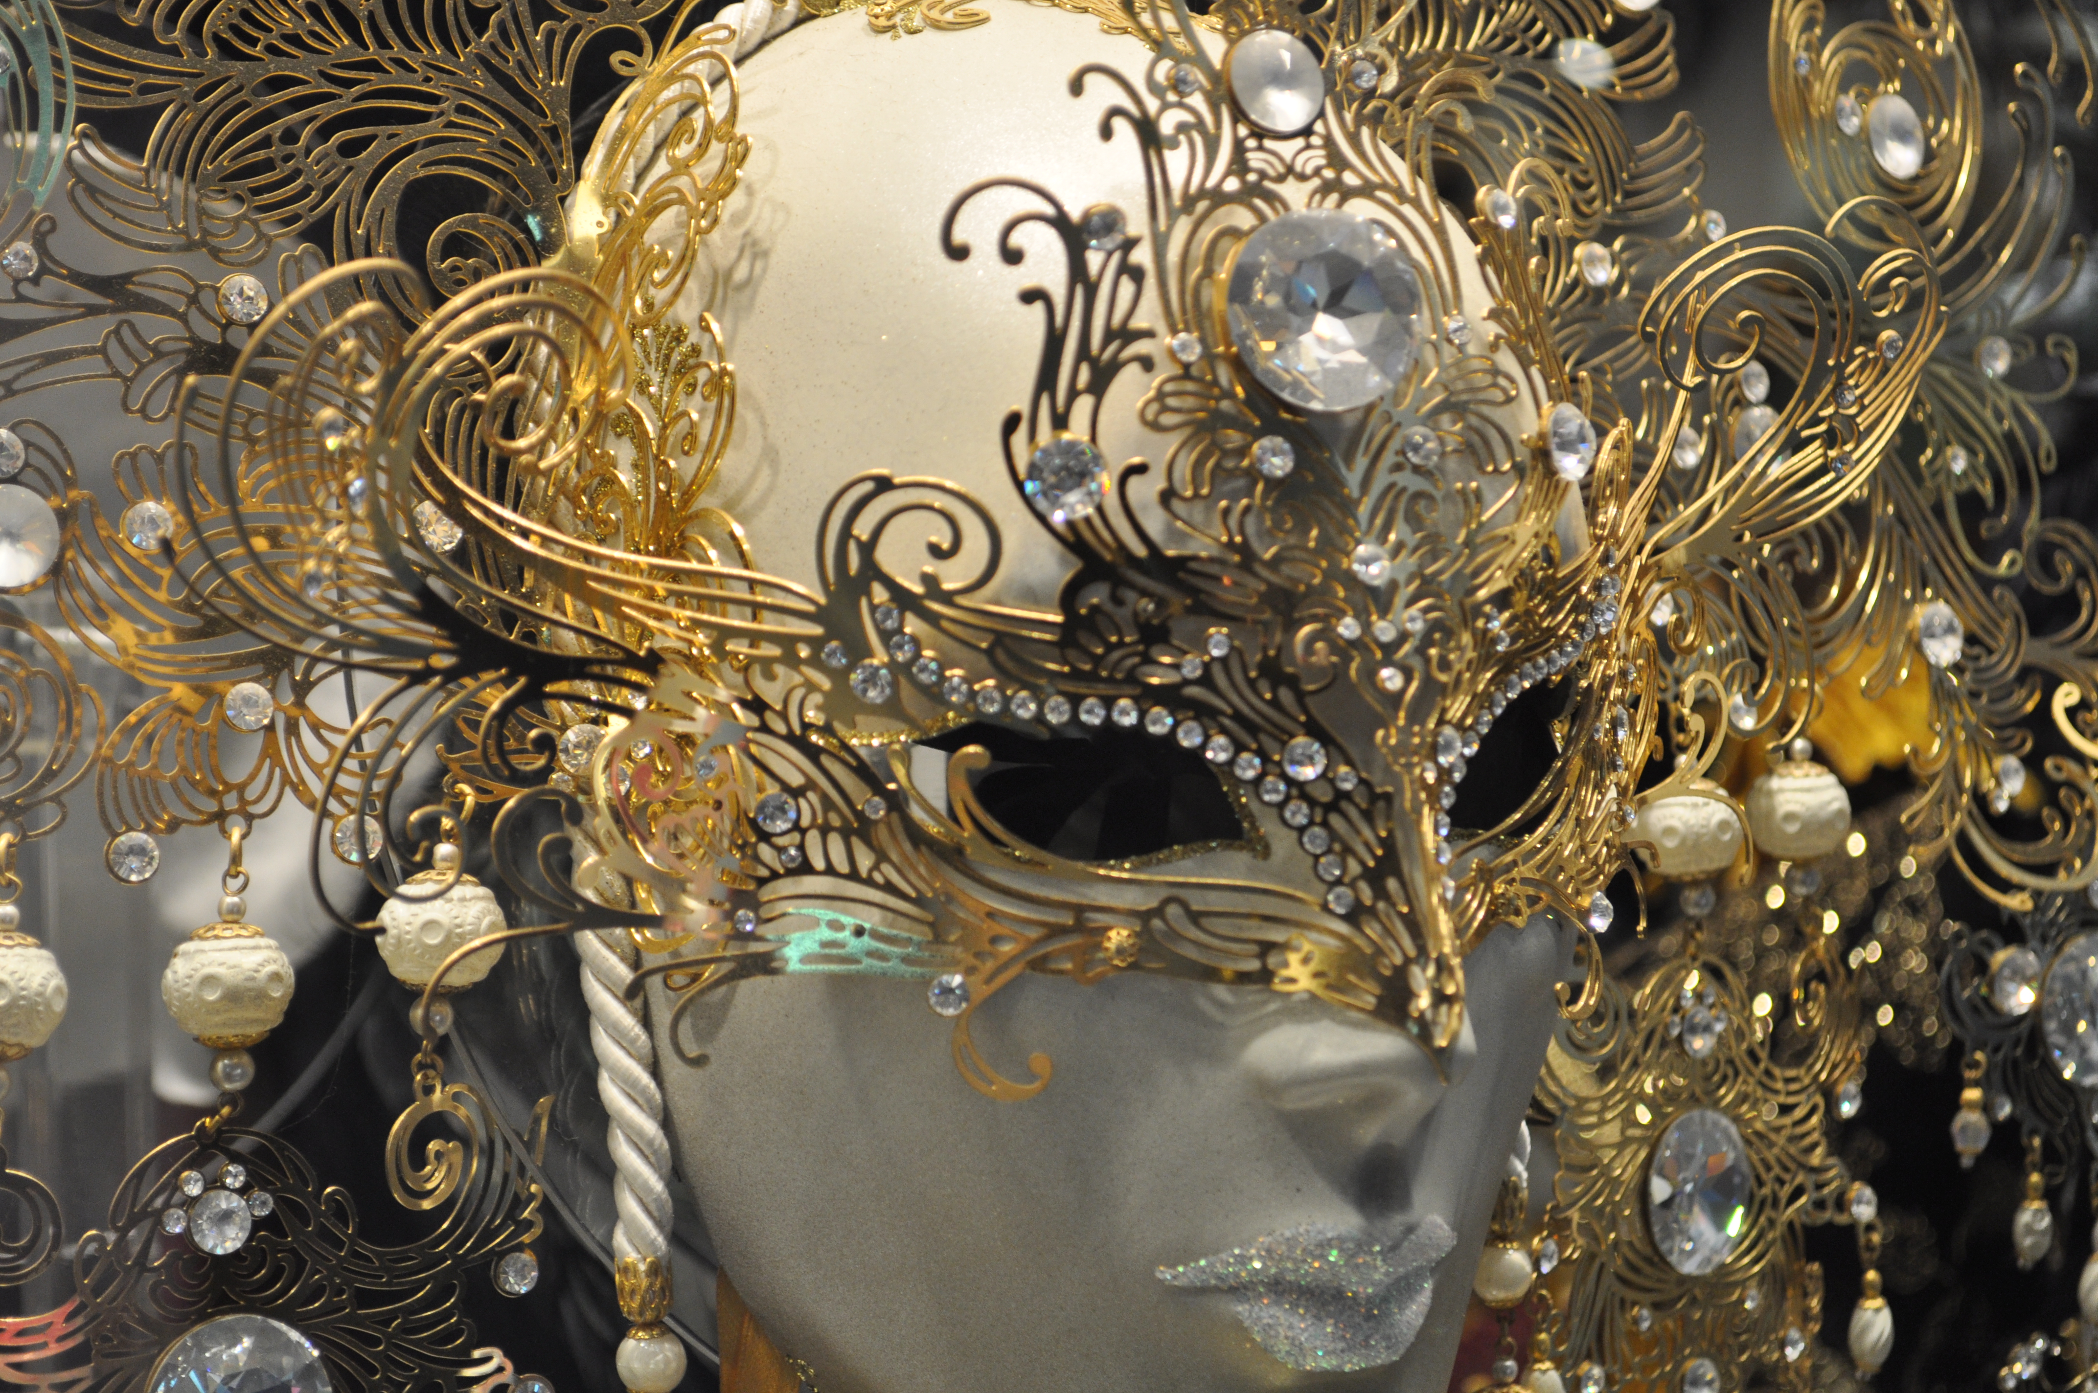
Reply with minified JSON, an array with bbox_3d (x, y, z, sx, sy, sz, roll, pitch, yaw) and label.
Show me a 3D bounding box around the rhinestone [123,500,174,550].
[{"bbox_3d":[-0.132,-0.025,0.700,0.007,0.007,0.004,-1,-3,-19],"label":"rhinestone"}]

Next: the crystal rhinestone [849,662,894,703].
[{"bbox_3d":[-0.025,-0.002,0.673,0.006,0.006,0.003,0,2,0],"label":"crystal rhinestone"}]

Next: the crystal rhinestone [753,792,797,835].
[{"bbox_3d":[-0.041,0.017,0.710,0.006,0.006,0.003,2,-5,3],"label":"crystal rhinestone"}]

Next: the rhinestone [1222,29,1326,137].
[{"bbox_3d":[0.032,-0.086,0.670,0.015,0.015,0.006,0,-10,-28],"label":"rhinestone"}]

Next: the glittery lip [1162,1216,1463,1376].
[{"bbox_3d":[0.042,0.087,0.692,0.050,0.021,0.019,-5,3,-29],"label":"glittery lip"}]

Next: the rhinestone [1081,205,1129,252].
[{"bbox_3d":[0.008,-0.065,0.665,0.007,0.007,0.003,0,12,-7],"label":"rhinestone"}]

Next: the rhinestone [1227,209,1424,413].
[{"bbox_3d":[0.038,-0.053,0.660,0.028,0.028,0.011,0,-7,-28],"label":"rhinestone"}]

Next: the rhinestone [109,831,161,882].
[{"bbox_3d":[-0.138,0.024,0.722,0.008,0.008,0.004,-2,-1,-25],"label":"rhinestone"}]

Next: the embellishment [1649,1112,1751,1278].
[{"bbox_3d":[0.117,0.089,0.860,0.030,0.030,0.011,-5,2,-43],"label":"embellishment"}]

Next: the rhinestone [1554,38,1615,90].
[{"bbox_3d":[0.090,-0.106,0.800,0.011,0.010,0.004,1,-24,-19],"label":"rhinestone"}]

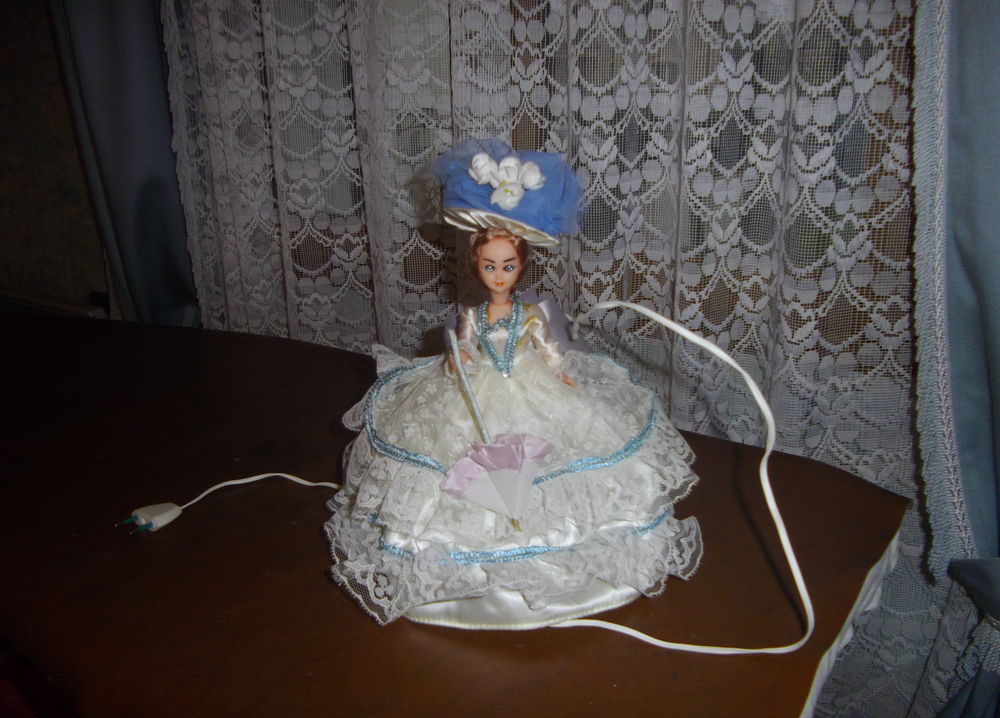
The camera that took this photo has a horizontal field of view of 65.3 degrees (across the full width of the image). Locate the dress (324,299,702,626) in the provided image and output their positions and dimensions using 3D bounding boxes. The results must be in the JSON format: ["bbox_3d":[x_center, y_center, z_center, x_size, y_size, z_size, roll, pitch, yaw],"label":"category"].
[{"bbox_3d":[0.009,0.040,0.520,0.252,0.165,0.245,-1,15,3],"label":"dress"}]

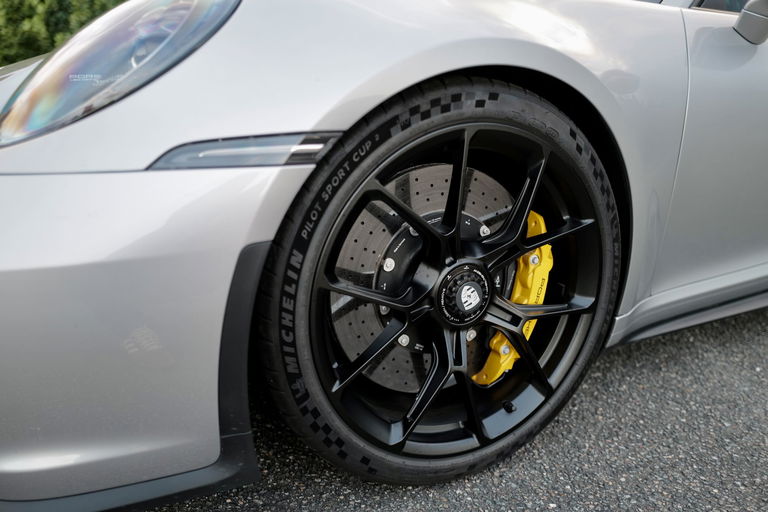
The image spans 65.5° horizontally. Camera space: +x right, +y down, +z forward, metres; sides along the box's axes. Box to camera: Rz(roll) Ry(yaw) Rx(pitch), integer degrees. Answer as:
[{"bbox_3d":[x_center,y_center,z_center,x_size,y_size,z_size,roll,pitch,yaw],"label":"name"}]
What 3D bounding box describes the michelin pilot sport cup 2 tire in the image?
[{"bbox_3d":[0.084,0.038,1.048,0.685,0.683,0.262,-9,17,-25],"label":"michelin pilot sport cup 2 tire"}]

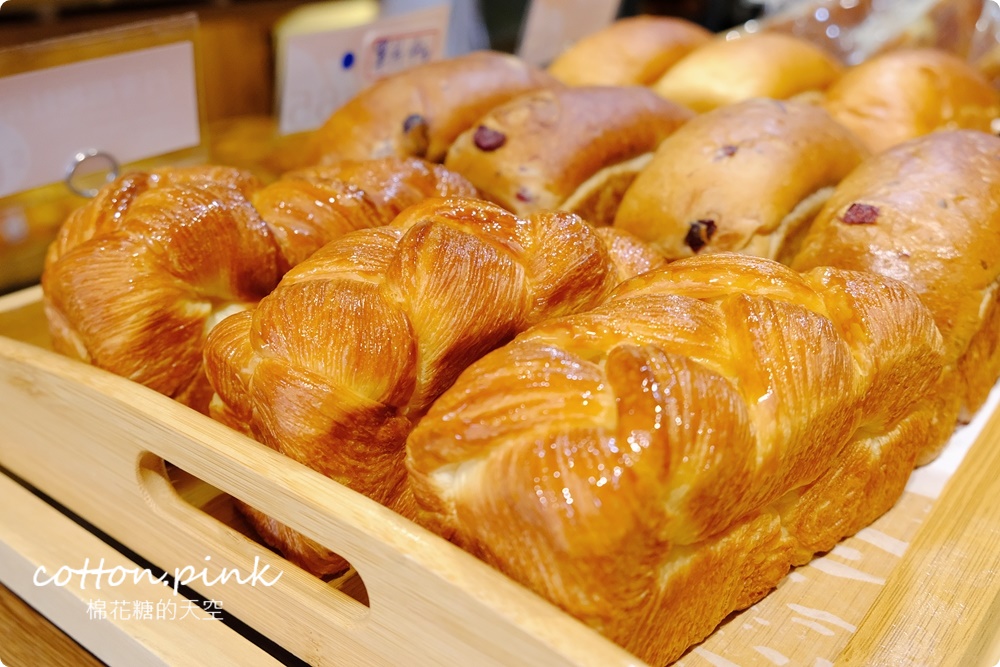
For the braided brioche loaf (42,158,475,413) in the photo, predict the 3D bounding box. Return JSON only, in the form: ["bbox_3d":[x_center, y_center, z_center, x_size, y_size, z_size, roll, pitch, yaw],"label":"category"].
[{"bbox_3d":[-0.099,-0.031,0.407,0.103,0.098,0.201,23,34,38],"label":"braided brioche loaf"}]

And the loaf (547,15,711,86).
[{"bbox_3d":[0.124,-0.227,0.797,0.098,0.100,0.197,21,33,35],"label":"loaf"}]

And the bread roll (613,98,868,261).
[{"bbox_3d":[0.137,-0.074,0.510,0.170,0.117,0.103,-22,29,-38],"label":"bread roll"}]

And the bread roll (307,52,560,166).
[{"bbox_3d":[-0.037,-0.126,0.619,0.174,0.129,0.103,-21,28,-37],"label":"bread roll"}]

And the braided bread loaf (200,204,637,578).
[{"bbox_3d":[-0.018,0.004,0.339,0.101,0.095,0.186,19,32,33],"label":"braided bread loaf"}]

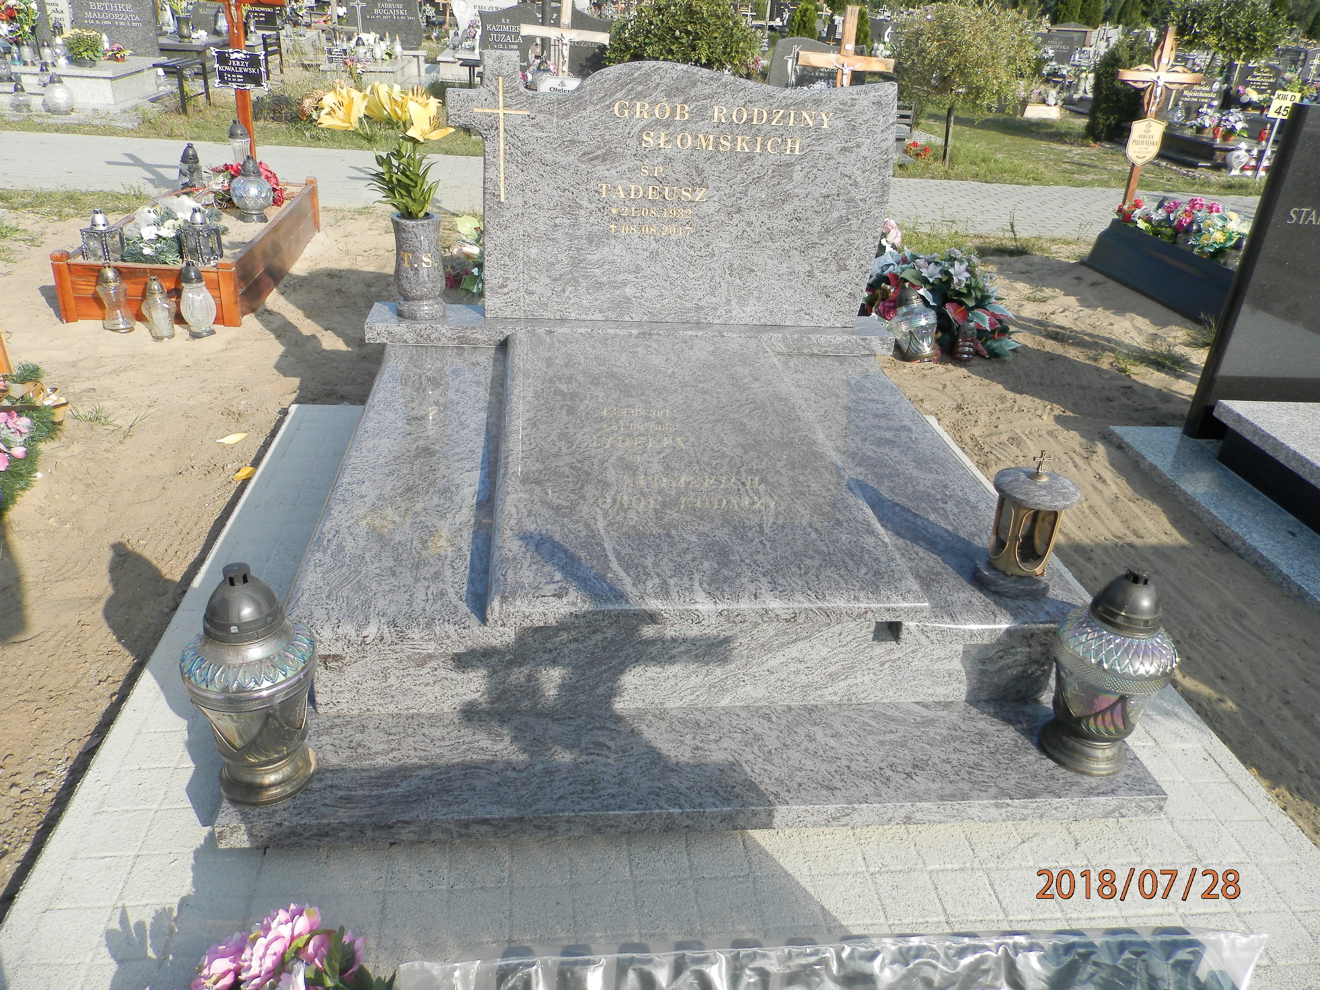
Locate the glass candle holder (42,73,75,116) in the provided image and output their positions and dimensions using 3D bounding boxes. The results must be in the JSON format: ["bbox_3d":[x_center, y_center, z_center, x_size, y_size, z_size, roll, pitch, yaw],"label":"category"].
[{"bbox_3d":[-5.312,-3.543,8.431,0.253,0.324,0.253,1,28,-7],"label":"glass candle holder"}]

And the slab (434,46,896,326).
[{"bbox_3d":[0.024,-0.970,3.122,1.392,0.818,0.070,0,29,-7],"label":"slab"}]

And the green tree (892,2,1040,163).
[{"bbox_3d":[2.957,-4.036,9.351,1.446,1.538,1.446,1,28,-7],"label":"green tree"}]

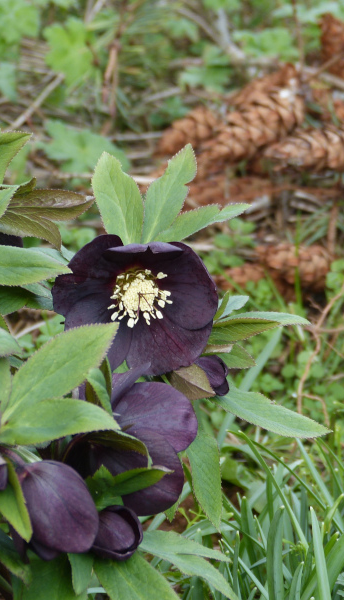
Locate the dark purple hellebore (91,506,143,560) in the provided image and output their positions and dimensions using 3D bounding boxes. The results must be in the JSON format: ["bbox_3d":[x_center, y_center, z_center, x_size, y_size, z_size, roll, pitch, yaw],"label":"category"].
[{"bbox_3d":[-0.024,0.095,1.215,0.020,0.020,0.027,-11,40,-39],"label":"dark purple hellebore"}]

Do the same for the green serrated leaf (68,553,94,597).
[{"bbox_3d":[-0.038,0.113,1.235,0.012,0.006,0.026,-4,70,-2],"label":"green serrated leaf"}]

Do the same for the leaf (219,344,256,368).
[{"bbox_3d":[0.025,0.023,1.270,0.029,0.006,0.013,18,53,6],"label":"leaf"}]

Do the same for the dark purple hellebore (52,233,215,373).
[{"bbox_3d":[-0.016,0.002,1.250,0.069,0.057,0.031,2,24,4],"label":"dark purple hellebore"}]

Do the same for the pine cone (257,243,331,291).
[{"bbox_3d":[0.068,-0.019,1.660,0.044,0.025,0.025,8,23,-22],"label":"pine cone"}]

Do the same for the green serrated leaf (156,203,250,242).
[{"bbox_3d":[0.012,-0.033,1.350,0.053,0.009,0.017,-22,65,-13],"label":"green serrated leaf"}]

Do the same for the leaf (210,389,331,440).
[{"bbox_3d":[0.045,0.052,1.345,0.058,0.009,0.018,21,51,0],"label":"leaf"}]

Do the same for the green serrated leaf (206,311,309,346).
[{"bbox_3d":[0.039,0.012,1.350,0.048,0.009,0.017,-8,42,-6],"label":"green serrated leaf"}]

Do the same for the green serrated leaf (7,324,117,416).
[{"bbox_3d":[-0.049,0.031,1.310,0.066,0.010,0.026,-38,63,-18],"label":"green serrated leaf"}]

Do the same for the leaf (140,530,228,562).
[{"bbox_3d":[0.005,0.104,1.250,0.040,0.007,0.015,18,42,12],"label":"leaf"}]

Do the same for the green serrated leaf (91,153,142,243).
[{"bbox_3d":[-0.023,-0.044,1.285,0.020,0.044,0.009,-12,-12,-2],"label":"green serrated leaf"}]

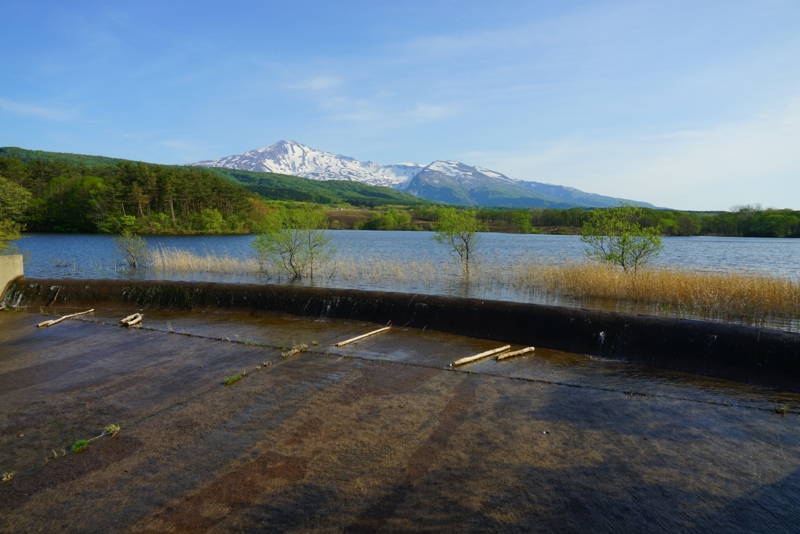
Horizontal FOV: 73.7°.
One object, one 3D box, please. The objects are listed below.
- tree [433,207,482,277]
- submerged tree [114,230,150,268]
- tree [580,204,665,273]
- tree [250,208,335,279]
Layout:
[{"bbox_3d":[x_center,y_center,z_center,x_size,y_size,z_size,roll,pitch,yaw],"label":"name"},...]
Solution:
[{"bbox_3d":[3.213,-1.363,29.579,2.700,3.960,2.700,0,4,0],"label":"tree"},{"bbox_3d":[-17.998,-1.189,35.819,2.350,2.520,2.230,0,4,0],"label":"submerged tree"},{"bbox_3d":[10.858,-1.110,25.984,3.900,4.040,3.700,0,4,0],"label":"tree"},{"bbox_3d":[-5.820,-1.313,28.793,4.420,3.880,3.600,0,4,0],"label":"tree"}]

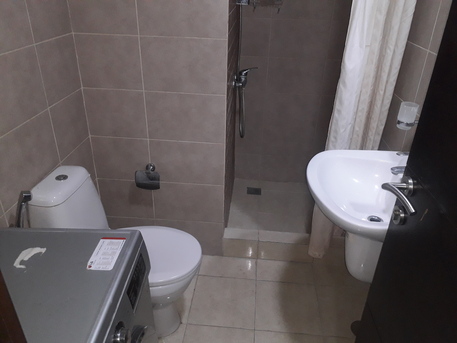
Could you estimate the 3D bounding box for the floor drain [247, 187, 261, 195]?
[{"bbox_3d":[0.200,0.157,2.795,0.105,0.010,0.105,4,29,4],"label":"floor drain"}]

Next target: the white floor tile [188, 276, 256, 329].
[{"bbox_3d":[-0.021,0.685,1.887,0.329,0.010,0.328,4,29,4],"label":"white floor tile"}]

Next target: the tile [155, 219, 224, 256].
[{"bbox_3d":[-0.234,0.395,2.141,0.400,0.248,0.010,4,29,4],"label":"tile"}]

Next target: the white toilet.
[{"bbox_3d":[-0.445,0.386,1.609,0.650,0.760,0.375,4,29,4],"label":"white toilet"}]

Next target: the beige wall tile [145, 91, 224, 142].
[{"bbox_3d":[-0.212,-0.266,1.778,0.399,0.253,0.012,4,28,4],"label":"beige wall tile"}]

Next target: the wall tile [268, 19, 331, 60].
[{"bbox_3d":[0.489,-0.904,2.450,0.405,0.253,0.012,4,28,4],"label":"wall tile"}]

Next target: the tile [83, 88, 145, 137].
[{"bbox_3d":[-0.564,-0.288,1.801,0.308,0.253,0.012,4,28,4],"label":"tile"}]

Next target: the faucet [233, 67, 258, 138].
[{"bbox_3d":[0.107,-0.432,2.297,0.148,0.467,0.205,4,28,4],"label":"faucet"}]

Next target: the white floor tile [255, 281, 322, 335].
[{"bbox_3d":[0.309,0.708,1.861,0.332,0.012,0.323,4,28,4],"label":"white floor tile"}]

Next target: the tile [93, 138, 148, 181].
[{"bbox_3d":[-0.574,-0.068,1.924,0.307,0.253,0.010,4,29,4],"label":"tile"}]

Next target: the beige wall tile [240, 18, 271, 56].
[{"bbox_3d":[0.177,-0.917,2.440,0.208,0.253,0.010,4,29,4],"label":"beige wall tile"}]

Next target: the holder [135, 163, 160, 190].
[{"bbox_3d":[-0.431,0.025,1.915,0.132,0.138,0.070,4,29,4],"label":"holder"}]

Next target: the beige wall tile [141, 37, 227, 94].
[{"bbox_3d":[-0.205,-0.488,1.658,0.399,0.253,0.012,4,28,4],"label":"beige wall tile"}]

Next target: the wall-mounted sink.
[{"bbox_3d":[0.534,0.269,1.432,0.495,0.520,0.590,4,28,4],"label":"wall-mounted sink"}]

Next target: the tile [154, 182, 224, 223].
[{"bbox_3d":[-0.225,0.178,2.018,0.399,0.253,0.012,4,28,4],"label":"tile"}]

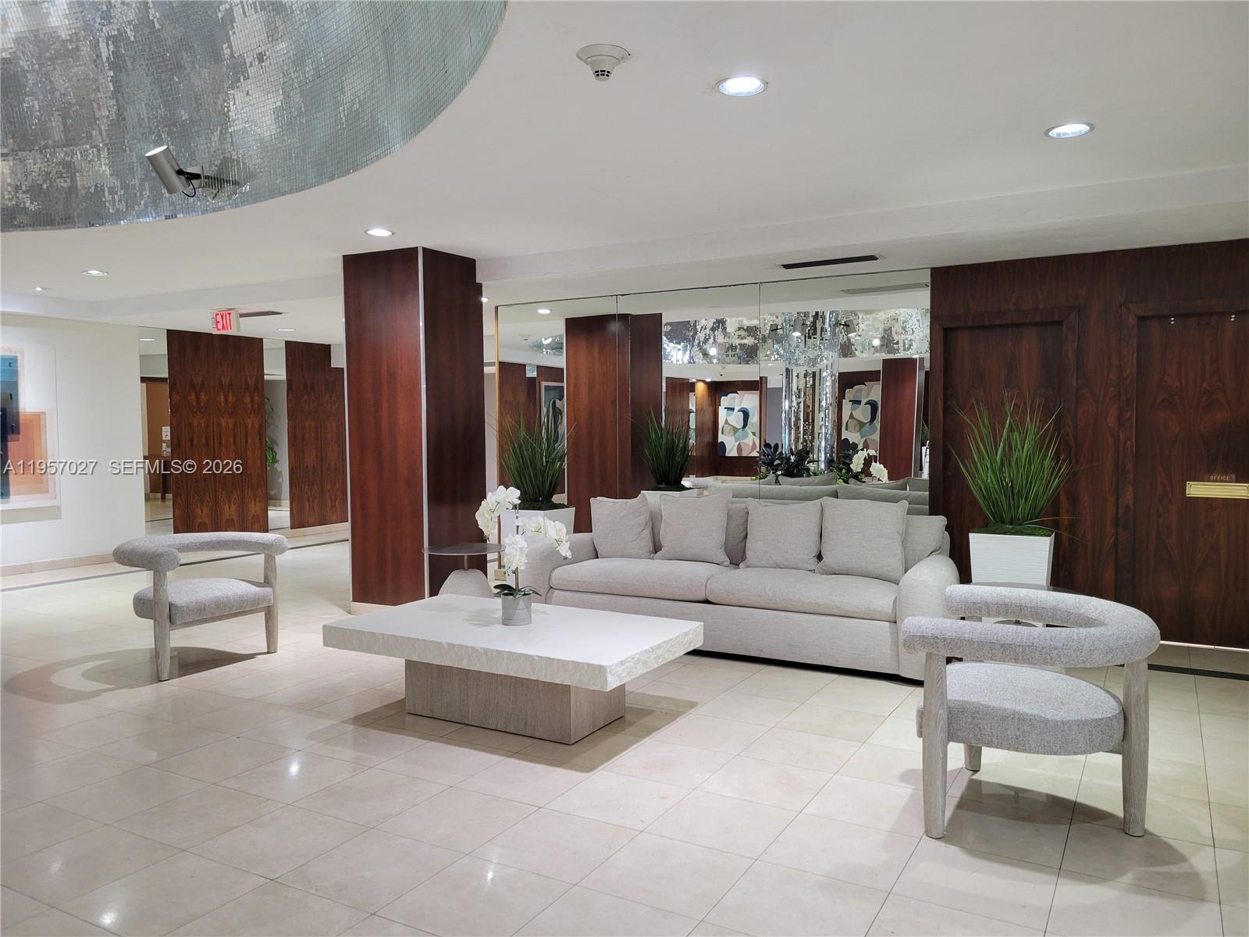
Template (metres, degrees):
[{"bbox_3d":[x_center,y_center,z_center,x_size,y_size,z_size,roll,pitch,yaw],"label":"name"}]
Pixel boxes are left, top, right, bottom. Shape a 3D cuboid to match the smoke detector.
[{"bbox_3d":[-0.068,-1.300,3.044,0.165,0.080,0.165,0,3,0],"label":"smoke detector"}]

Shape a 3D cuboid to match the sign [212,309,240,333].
[{"bbox_3d":[-3.548,-1.307,8.350,0.315,0.200,0.060,1,3,30],"label":"sign"}]

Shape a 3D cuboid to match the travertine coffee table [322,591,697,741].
[{"bbox_3d":[-0.520,0.934,4.354,1.554,0.425,0.843,1,3,30],"label":"travertine coffee table"}]

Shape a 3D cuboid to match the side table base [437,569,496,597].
[{"bbox_3d":[-1.036,0.862,6.137,0.500,0.400,0.500,1,3,30],"label":"side table base"}]

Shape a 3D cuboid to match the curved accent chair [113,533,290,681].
[{"bbox_3d":[-2.460,0.755,5.413,0.740,0.716,0.807,1,3,30],"label":"curved accent chair"}]

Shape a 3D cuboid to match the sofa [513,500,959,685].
[{"bbox_3d":[0.670,0.632,5.797,2.596,0.874,0.915,1,3,30],"label":"sofa"}]

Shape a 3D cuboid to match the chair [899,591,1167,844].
[{"bbox_3d":[1.405,0.827,3.206,0.736,0.716,0.807,1,3,30],"label":"chair"}]

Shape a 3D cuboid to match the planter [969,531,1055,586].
[{"bbox_3d":[2.098,0.713,5.089,0.400,0.756,0.400,1,3,30],"label":"planter"}]

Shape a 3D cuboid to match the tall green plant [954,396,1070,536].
[{"bbox_3d":[2.091,-0.036,5.054,0.610,0.750,0.600,1,3,30],"label":"tall green plant"}]

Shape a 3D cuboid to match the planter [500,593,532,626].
[{"bbox_3d":[-0.500,0.657,4.367,0.141,0.126,0.141,0,3,0],"label":"planter"}]

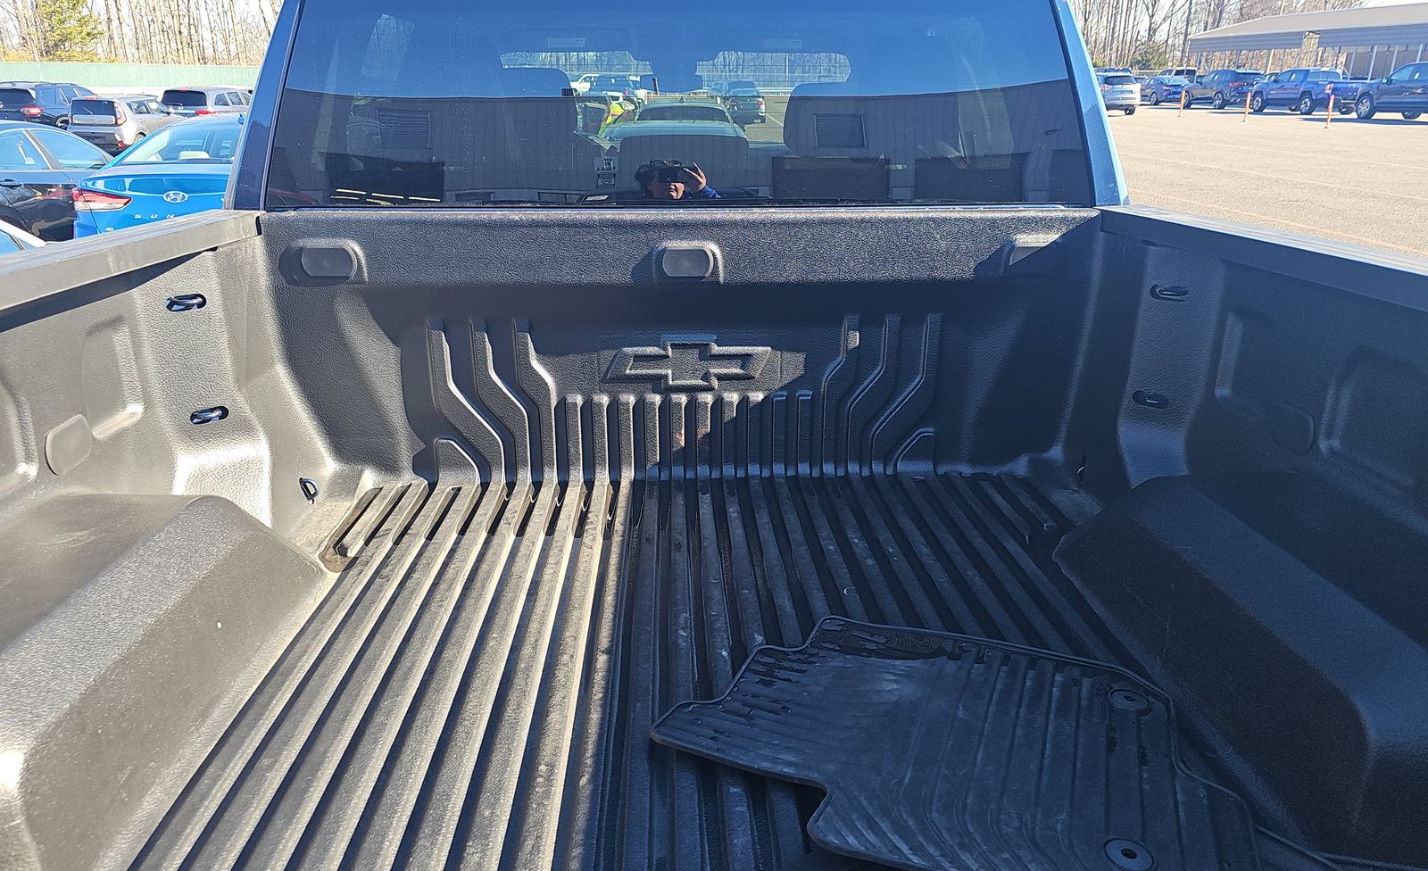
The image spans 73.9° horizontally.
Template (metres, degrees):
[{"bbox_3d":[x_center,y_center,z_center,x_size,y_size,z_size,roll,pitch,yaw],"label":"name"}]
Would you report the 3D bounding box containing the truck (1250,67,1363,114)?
[{"bbox_3d":[25.027,-14.535,39.898,1.920,1.810,5.420,-1,20,-4],"label":"truck"}]

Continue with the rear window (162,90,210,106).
[{"bbox_3d":[-16.058,-10.226,28.800,1.380,0.500,0.100,-2,0,-5],"label":"rear window"}]

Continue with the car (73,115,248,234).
[{"bbox_3d":[-3.963,-2.333,9.049,1.870,1.470,4.850,-1,20,-2],"label":"car"}]

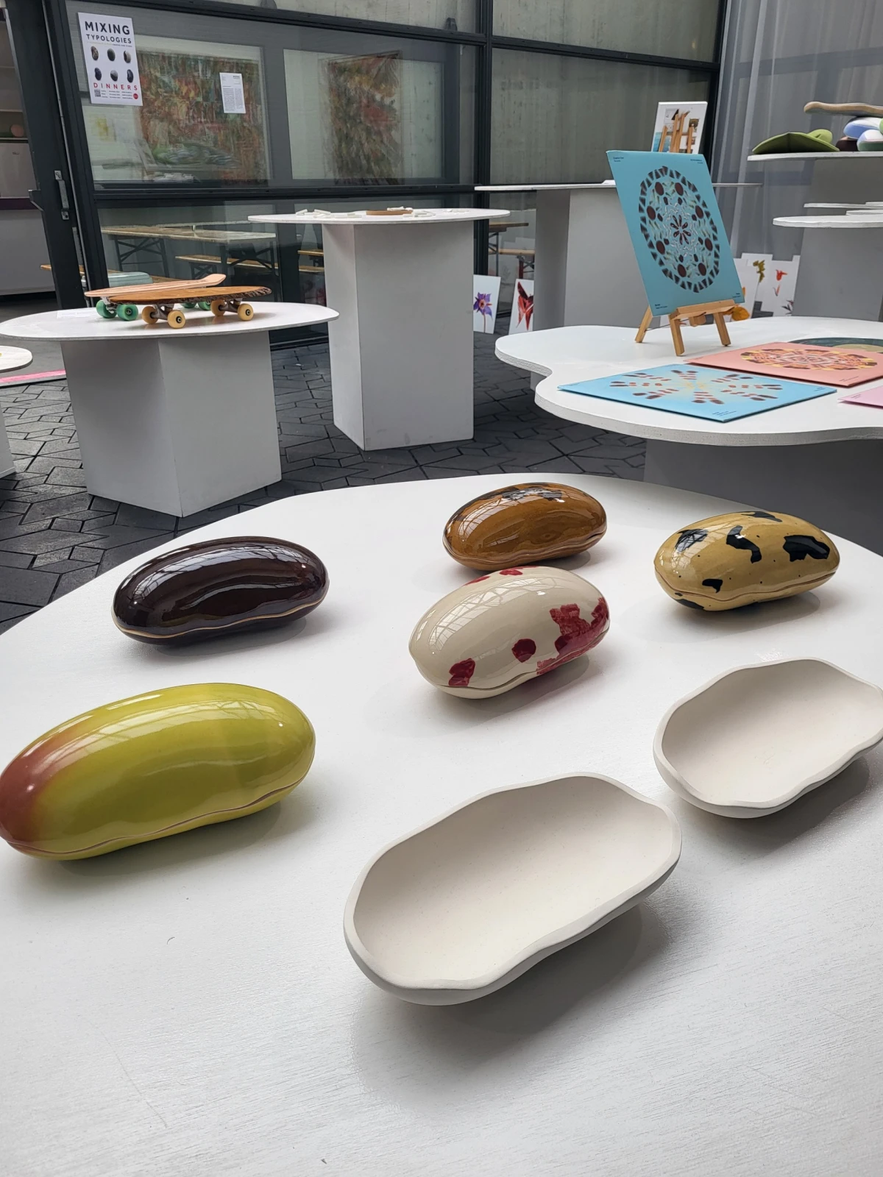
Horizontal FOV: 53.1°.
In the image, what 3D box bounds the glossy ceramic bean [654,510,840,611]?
[{"bbox_3d":[0.296,-0.027,0.864,0.189,0.092,0.111,-6,25,-13],"label":"glossy ceramic bean"}]

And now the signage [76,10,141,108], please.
[{"bbox_3d":[-2.123,-3.397,5.692,0.341,0.494,0.010,-21,32,-37],"label":"signage"}]

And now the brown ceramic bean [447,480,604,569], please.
[{"bbox_3d":[0.092,-0.067,0.962,0.193,0.088,0.106,-11,26,-22],"label":"brown ceramic bean"}]

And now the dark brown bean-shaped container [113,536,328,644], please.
[{"bbox_3d":[-0.199,0.001,0.815,0.200,0.090,0.108,-13,27,-25],"label":"dark brown bean-shaped container"}]

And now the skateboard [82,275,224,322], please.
[{"bbox_3d":[-1.012,-1.057,3.199,0.180,0.120,0.610,17,30,34],"label":"skateboard"}]

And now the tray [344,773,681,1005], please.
[{"bbox_3d":[0.043,0.184,0.533,0.222,0.050,0.128,-19,30,-34],"label":"tray"}]

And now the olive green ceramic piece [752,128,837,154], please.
[{"bbox_3d":[1.302,-1.647,3.264,0.310,0.082,0.220,7,26,16],"label":"olive green ceramic piece"}]

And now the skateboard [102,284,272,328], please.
[{"bbox_3d":[-0.823,-0.948,2.979,0.235,0.100,0.615,21,32,40],"label":"skateboard"}]

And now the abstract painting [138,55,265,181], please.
[{"bbox_3d":[-2.031,-4.074,7.684,1.128,0.961,0.040,-21,32,-37],"label":"abstract painting"}]

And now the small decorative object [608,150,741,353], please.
[{"bbox_3d":[0.476,-0.671,1.773,0.317,0.367,0.185,-21,32,-37],"label":"small decorative object"}]

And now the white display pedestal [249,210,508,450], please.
[{"bbox_3d":[-0.174,-1.154,3.911,1.100,0.920,1.200,-9,26,-18],"label":"white display pedestal"}]

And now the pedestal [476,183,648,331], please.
[{"bbox_3d":[0.820,-1.489,4.499,1.360,1.030,1.120,-5,25,-10],"label":"pedestal"}]

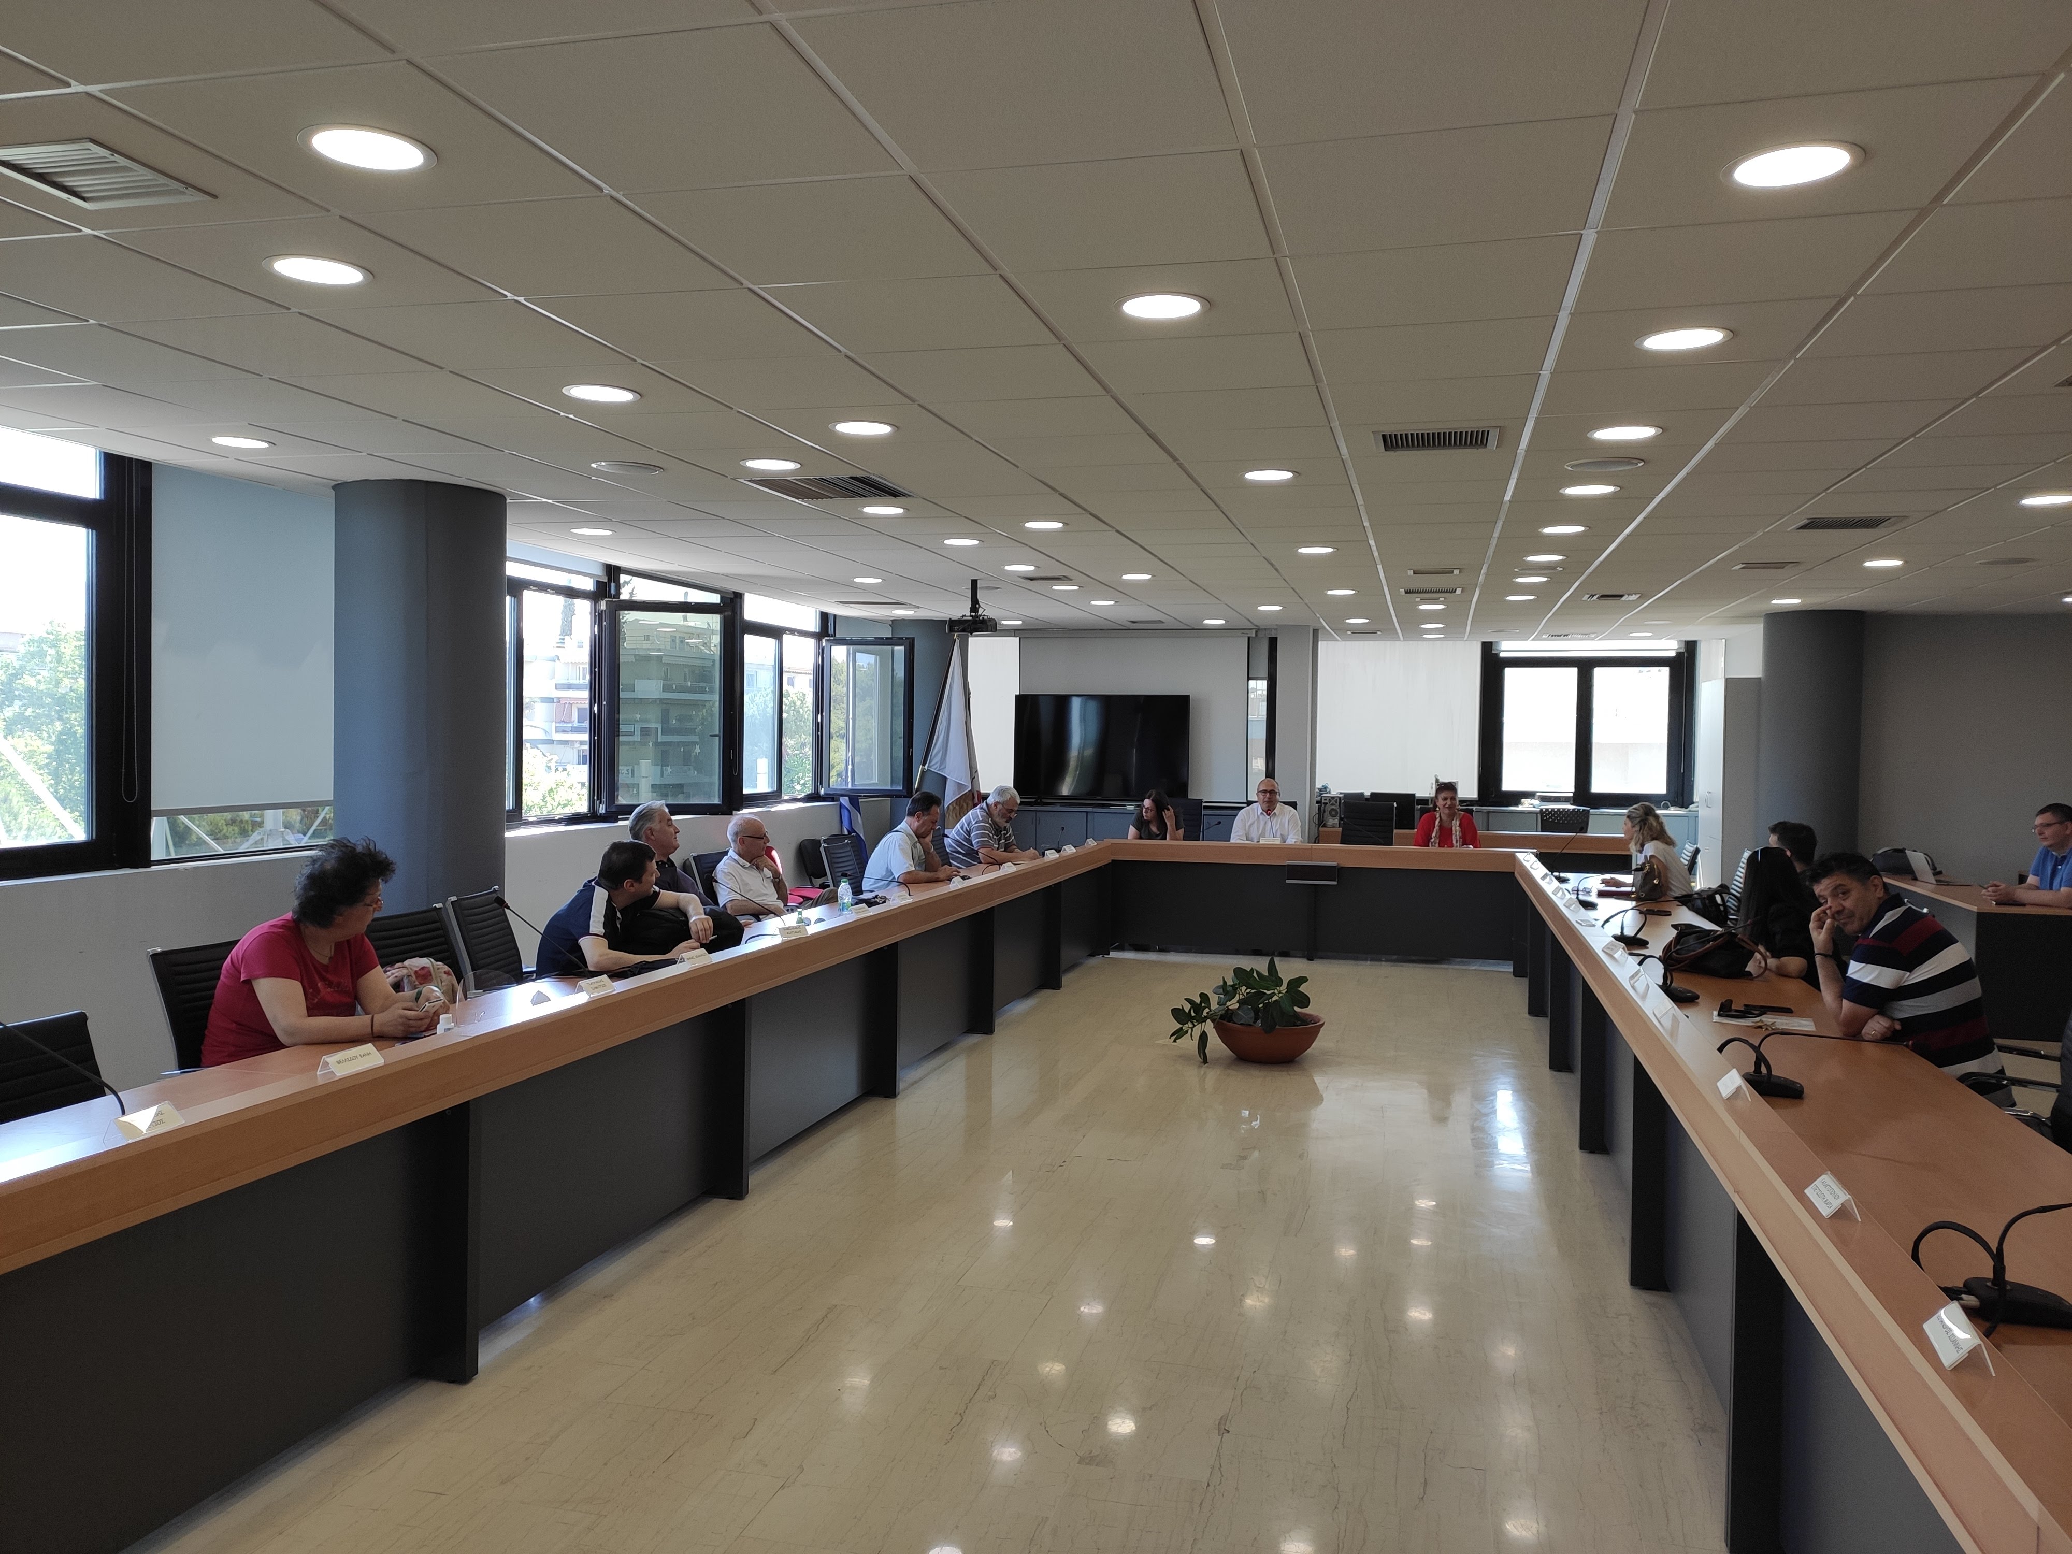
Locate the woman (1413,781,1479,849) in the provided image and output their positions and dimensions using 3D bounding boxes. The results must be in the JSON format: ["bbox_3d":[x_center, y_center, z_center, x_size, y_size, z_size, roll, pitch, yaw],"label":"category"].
[{"bbox_3d":[3.065,0.725,11.230,0.517,1.313,0.731,1,2,15],"label":"woman"}]

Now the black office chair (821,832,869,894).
[{"bbox_3d":[-0.913,0.860,8.882,0.604,1.040,0.566,2,2,27],"label":"black office chair"}]

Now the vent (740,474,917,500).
[{"bbox_3d":[-0.823,-1.166,5.994,0.575,0.049,0.556,1,2,15],"label":"vent"}]

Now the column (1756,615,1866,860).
[{"bbox_3d":[5.644,0.124,10.921,0.663,2.615,0.663,1,2,15],"label":"column"}]

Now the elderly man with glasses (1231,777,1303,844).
[{"bbox_3d":[1.774,0.686,11.570,0.546,1.331,0.731,1,2,15],"label":"elderly man with glasses"}]

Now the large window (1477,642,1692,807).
[{"bbox_3d":[5.114,-0.470,13.972,1.882,1.550,0.136,1,2,15],"label":"large window"}]

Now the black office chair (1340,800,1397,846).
[{"bbox_3d":[2.547,0.791,11.530,0.566,1.147,0.604,1,2,13],"label":"black office chair"}]

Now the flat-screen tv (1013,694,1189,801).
[{"bbox_3d":[0.593,-0.265,13.402,1.599,0.926,0.078,1,2,9],"label":"flat-screen tv"}]

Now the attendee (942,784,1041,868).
[{"bbox_3d":[-0.298,0.722,9.675,0.829,1.294,0.566,1,2,15],"label":"attendee"}]

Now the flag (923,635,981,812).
[{"bbox_3d":[-0.691,-0.454,12.374,0.488,1.443,0.273,1,2,1],"label":"flag"}]

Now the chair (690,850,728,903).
[{"bbox_3d":[-1.316,0.892,7.275,0.604,1.050,0.566,2,2,20],"label":"chair"}]

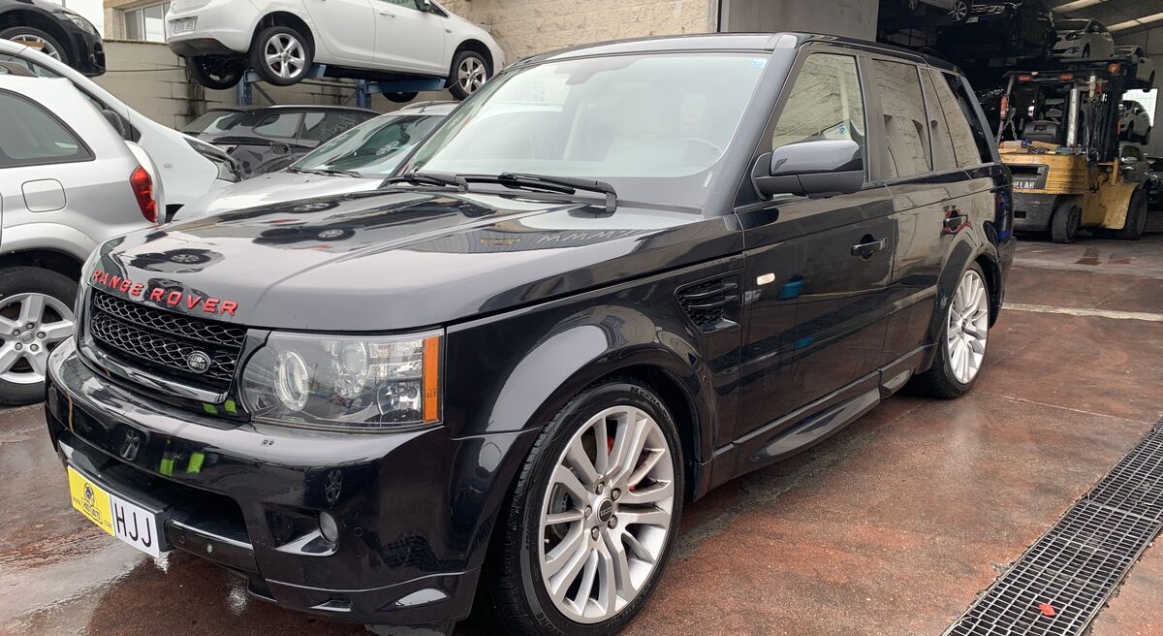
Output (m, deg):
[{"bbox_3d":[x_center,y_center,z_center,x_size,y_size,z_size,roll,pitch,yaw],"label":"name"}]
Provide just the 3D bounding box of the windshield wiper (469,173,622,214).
[{"bbox_3d":[-0.178,-0.431,2.863,0.760,0.090,0.100,13,18,41],"label":"windshield wiper"}]

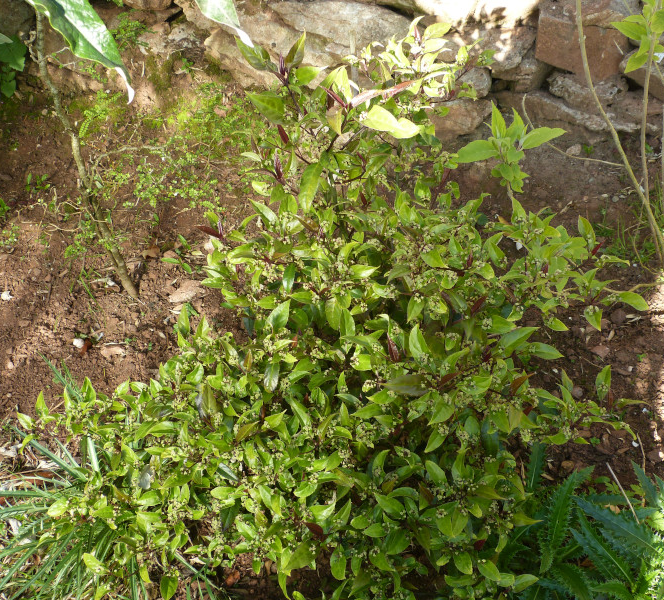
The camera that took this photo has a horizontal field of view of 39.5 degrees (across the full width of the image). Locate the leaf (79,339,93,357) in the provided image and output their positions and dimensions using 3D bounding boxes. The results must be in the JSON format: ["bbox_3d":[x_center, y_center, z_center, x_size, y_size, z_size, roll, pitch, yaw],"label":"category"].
[{"bbox_3d":[-0.573,0.111,2.152,0.022,0.018,0.045,7,40,9],"label":"leaf"}]

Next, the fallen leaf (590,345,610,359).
[{"bbox_3d":[0.623,0.119,2.144,0.045,0.015,0.038,0,39,0],"label":"fallen leaf"}]

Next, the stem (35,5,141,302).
[{"bbox_3d":[-0.539,-0.291,2.081,0.120,0.710,0.120,0,39,0],"label":"stem"}]

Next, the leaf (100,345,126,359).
[{"bbox_3d":[-0.507,0.119,2.144,0.056,0.015,0.037,0,39,0],"label":"leaf"}]

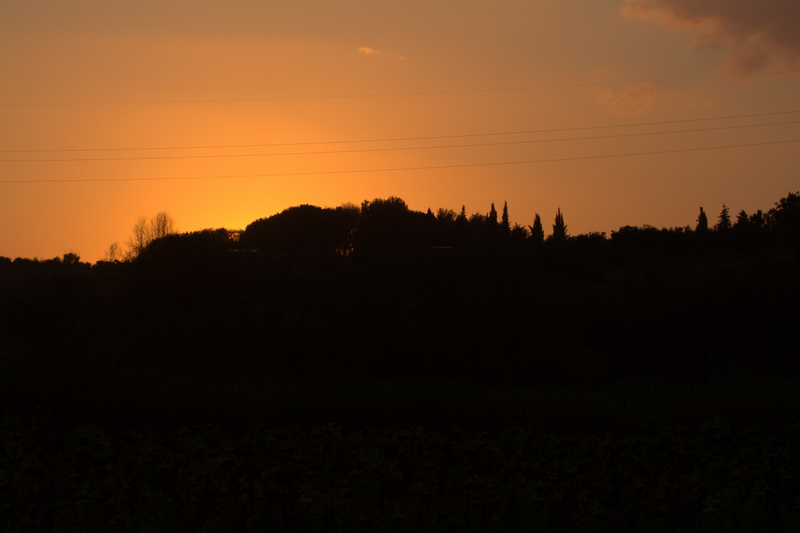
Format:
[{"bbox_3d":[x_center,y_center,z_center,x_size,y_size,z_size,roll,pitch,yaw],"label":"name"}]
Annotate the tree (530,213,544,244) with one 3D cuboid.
[{"bbox_3d":[23.805,-6.406,600.000,2.251,5.973,2.251,0,-2,0],"label":"tree"}]

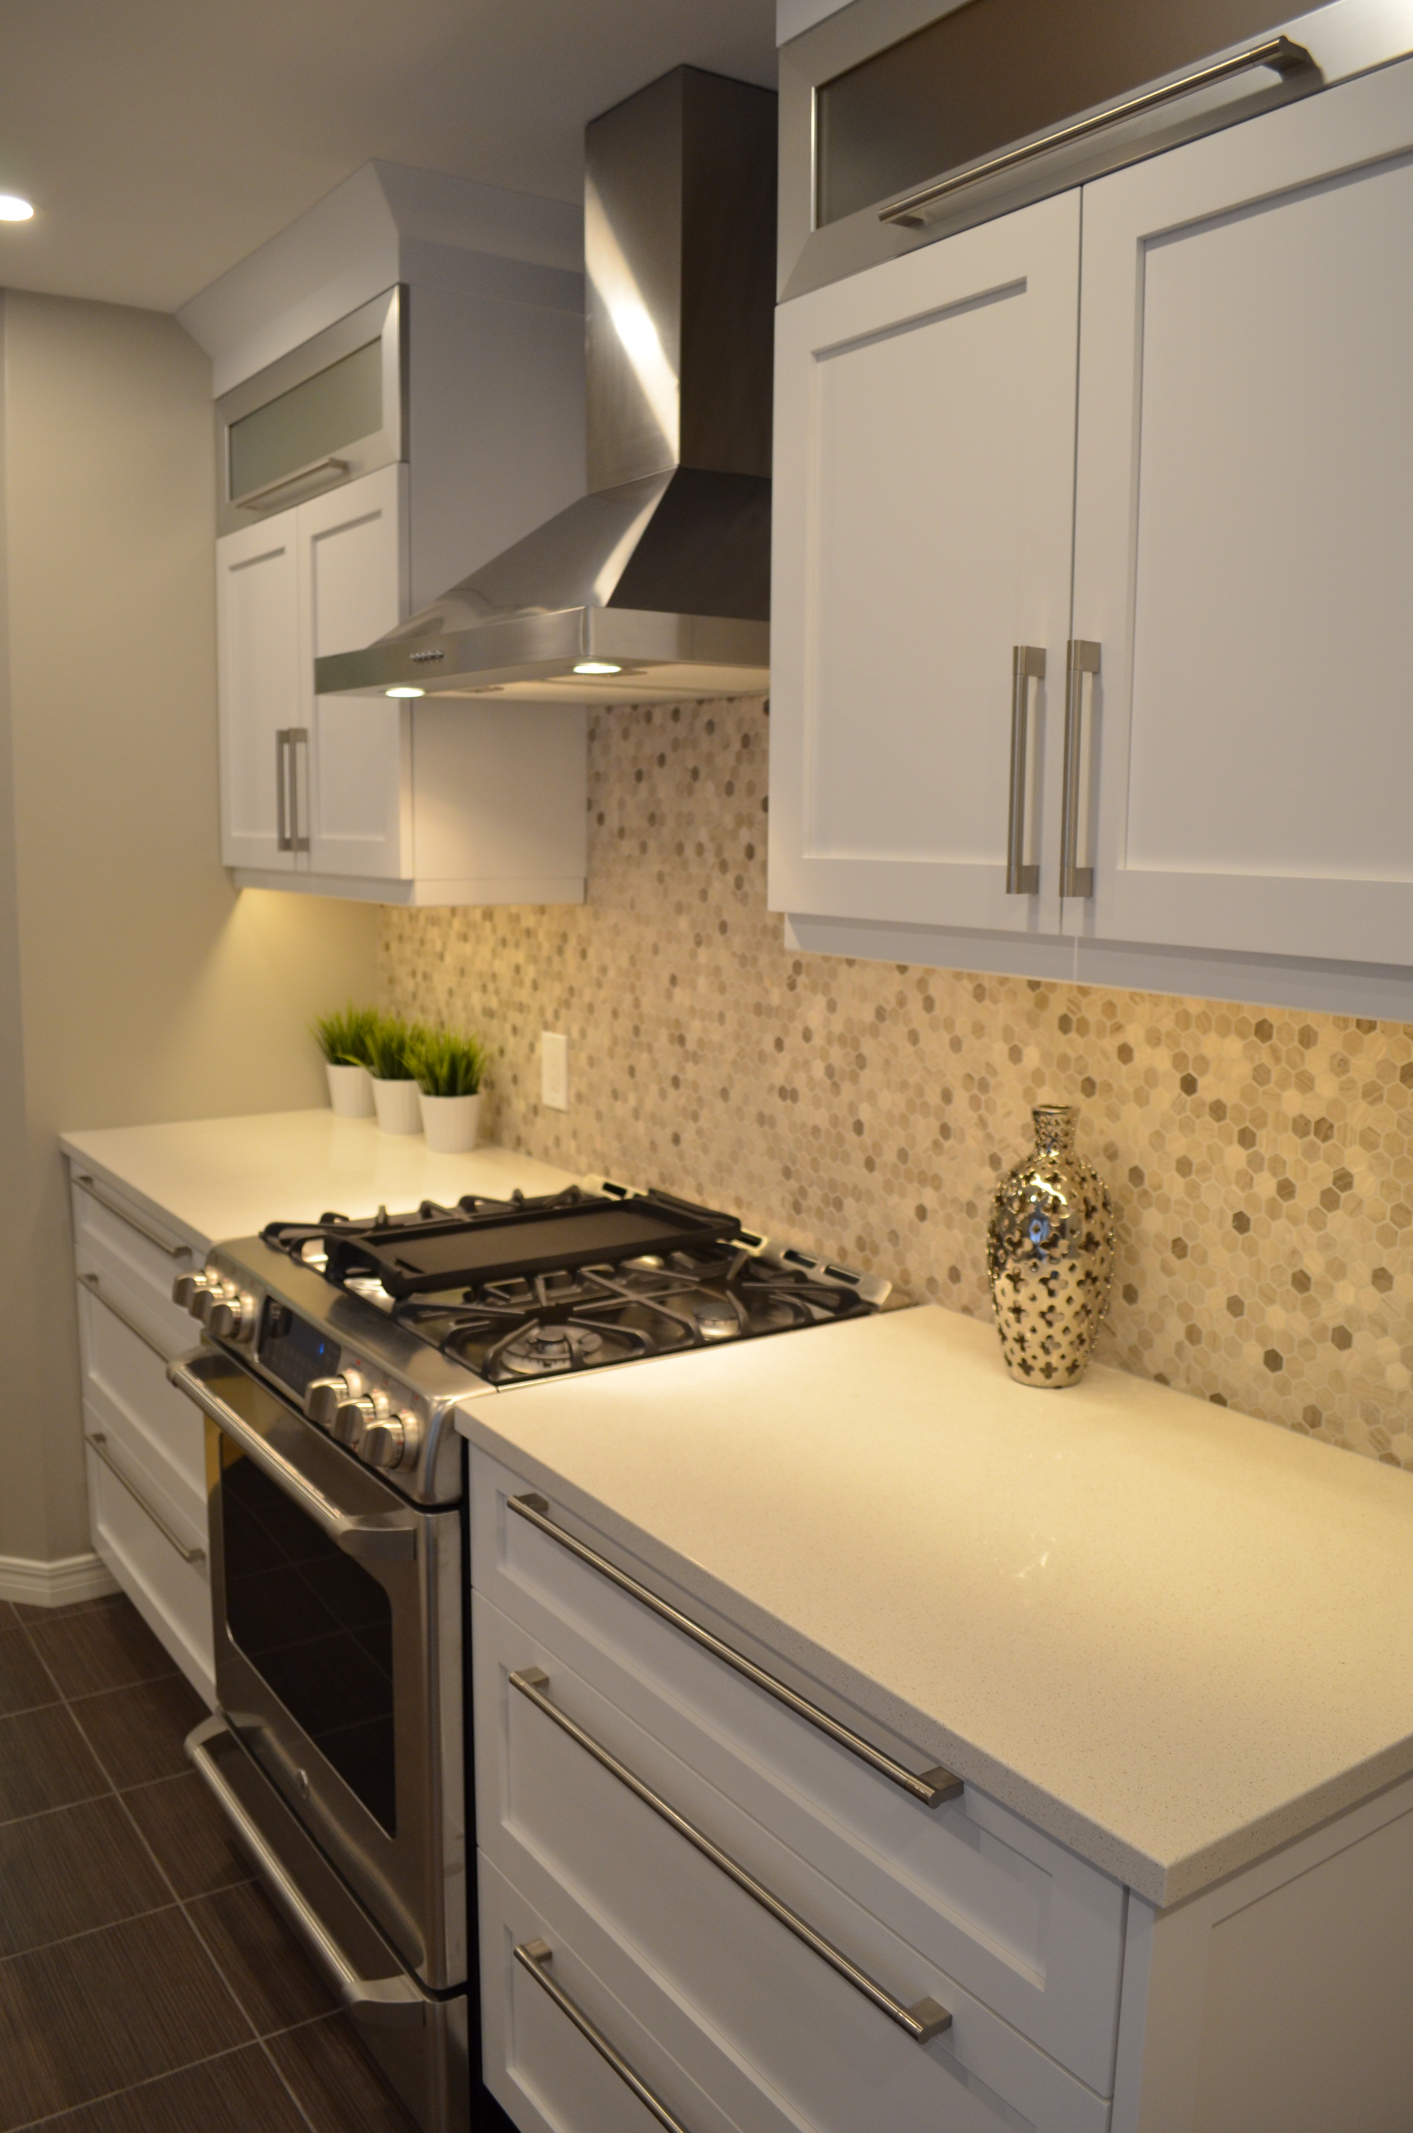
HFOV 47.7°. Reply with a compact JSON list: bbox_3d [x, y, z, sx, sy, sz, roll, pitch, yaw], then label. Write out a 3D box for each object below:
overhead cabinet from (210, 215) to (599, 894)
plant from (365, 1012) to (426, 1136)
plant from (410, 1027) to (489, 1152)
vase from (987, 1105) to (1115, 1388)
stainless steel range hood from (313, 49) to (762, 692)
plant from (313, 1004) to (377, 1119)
[{"bbox_3d":[-0.560,-0.801,2.741,0.332,1.000,0.808,-6,11,-35],"label":"overhead cabinet"},{"bbox_3d":[-0.583,0.018,3.043,0.142,0.213,0.142,-6,11,-35],"label":"plant"},{"bbox_3d":[-0.463,0.045,2.877,0.142,0.213,0.142,1,9,0],"label":"plant"},{"bbox_3d":[0.373,0.193,1.708,0.136,0.292,0.136,1,9,0],"label":"vase"},{"bbox_3d":[-0.139,-0.857,2.023,0.462,0.734,0.746,-6,11,-35],"label":"stainless steel range hood"},{"bbox_3d":[-0.712,-0.010,3.217,0.142,0.213,0.142,-6,11,-35],"label":"plant"}]

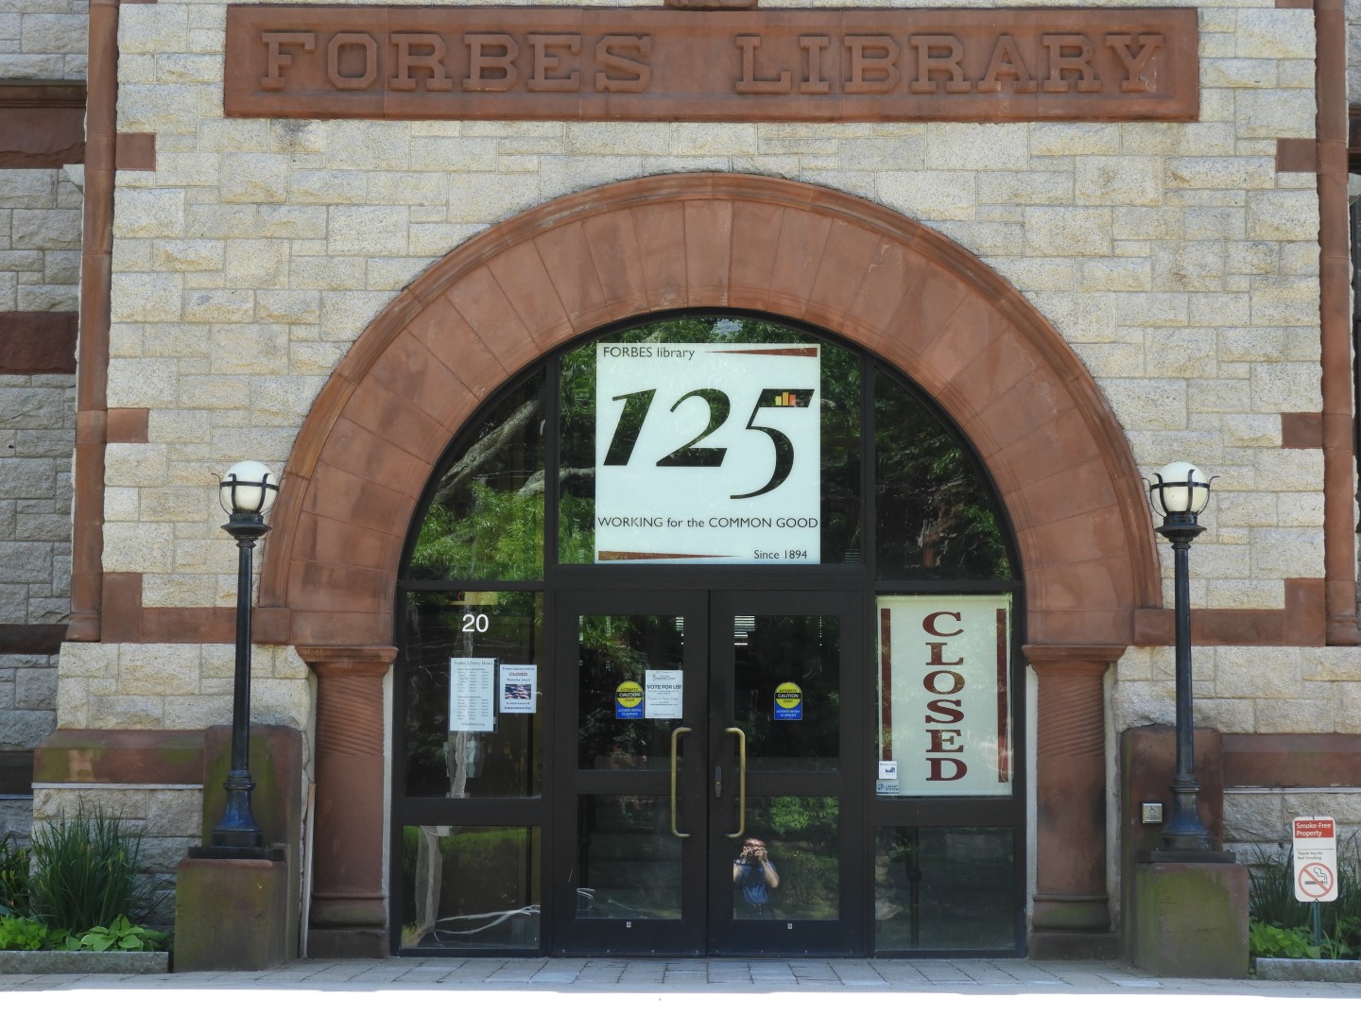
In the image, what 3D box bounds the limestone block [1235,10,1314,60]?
[{"bbox_3d":[3.443,-2.734,18.292,0.461,0.303,0.200,0,-6,1],"label":"limestone block"}]

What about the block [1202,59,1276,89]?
[{"bbox_3d":[3.275,-2.529,18.540,0.435,0.185,0.250,0,-7,1],"label":"block"}]

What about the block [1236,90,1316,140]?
[{"bbox_3d":[3.439,-2.257,18.243,0.459,0.294,0.160,0,-6,1],"label":"block"}]

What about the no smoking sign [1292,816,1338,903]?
[{"bbox_3d":[3.453,1.915,17.115,0.229,0.459,0.030,0,-7,0],"label":"no smoking sign"}]

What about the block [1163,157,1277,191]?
[{"bbox_3d":[3.155,-1.936,18.472,0.638,0.196,0.250,0,-7,1],"label":"block"}]

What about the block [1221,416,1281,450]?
[{"bbox_3d":[3.285,-0.426,18.200,0.345,0.198,0.200,0,-7,0],"label":"block"}]

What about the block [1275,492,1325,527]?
[{"bbox_3d":[3.574,0.025,18.235,0.275,0.204,0.250,0,-7,1],"label":"block"}]

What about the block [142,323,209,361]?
[{"bbox_3d":[-2.910,-0.947,18.254,0.379,0.214,0.200,0,-6,1],"label":"block"}]

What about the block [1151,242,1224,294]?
[{"bbox_3d":[2.924,-1.367,18.162,0.410,0.281,0.200,0,-6,1],"label":"block"}]

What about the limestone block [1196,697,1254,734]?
[{"bbox_3d":[3.046,1.181,17.777,0.362,0.199,0.200,0,-6,1],"label":"limestone block"}]

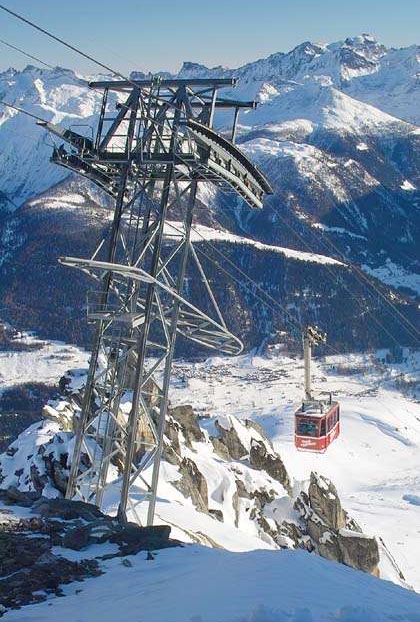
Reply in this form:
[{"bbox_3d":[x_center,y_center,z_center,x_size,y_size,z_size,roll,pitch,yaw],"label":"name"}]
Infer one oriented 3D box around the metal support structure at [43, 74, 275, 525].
[{"bbox_3d":[-2.409,-0.250,34.388,6.630,17.050,10.230,5,-8,23],"label":"metal support structure"}]

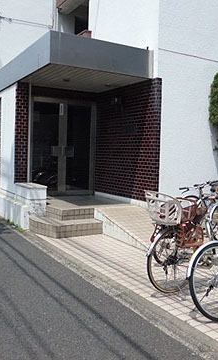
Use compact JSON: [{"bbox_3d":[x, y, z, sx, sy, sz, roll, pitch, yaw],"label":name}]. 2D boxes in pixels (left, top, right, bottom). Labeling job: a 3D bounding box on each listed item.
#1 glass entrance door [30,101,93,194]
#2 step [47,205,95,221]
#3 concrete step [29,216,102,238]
[{"bbox_3d":[-1.107,-0.777,8.802,1.718,2.345,0.096,-1,4,-31],"label":"glass entrance door"},{"bbox_3d":[-0.754,0.636,7.058,0.751,0.187,0.609,-1,4,-31],"label":"step"},{"bbox_3d":[-0.801,0.852,6.668,1.090,0.196,0.982,-1,4,-31],"label":"concrete step"}]

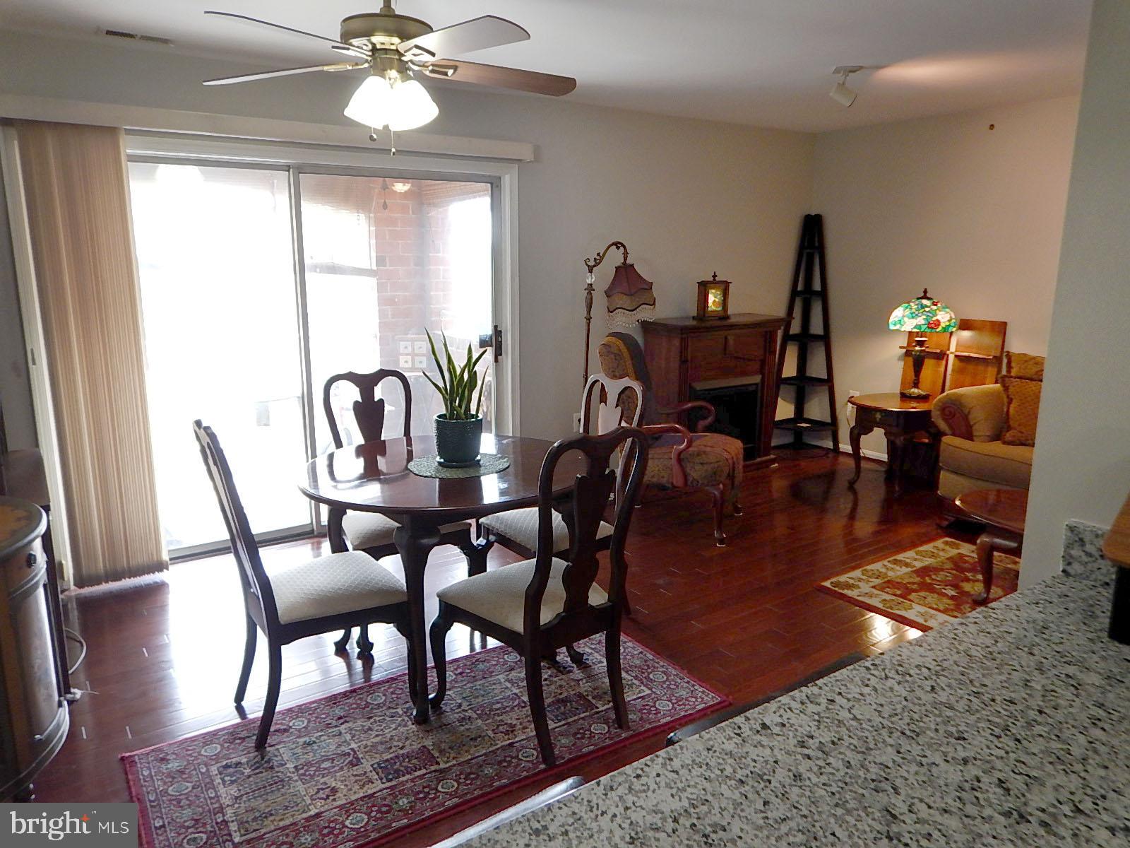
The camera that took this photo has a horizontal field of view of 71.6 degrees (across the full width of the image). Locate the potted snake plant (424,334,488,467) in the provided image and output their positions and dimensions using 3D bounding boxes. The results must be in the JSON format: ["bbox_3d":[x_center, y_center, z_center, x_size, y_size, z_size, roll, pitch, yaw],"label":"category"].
[{"bbox_3d":[-0.396,-0.096,2.905,0.235,0.505,0.210,-8,14,-33],"label":"potted snake plant"}]

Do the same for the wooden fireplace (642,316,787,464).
[{"bbox_3d":[1.108,-0.182,5.588,1.160,1.105,0.410,-8,14,-33],"label":"wooden fireplace"}]

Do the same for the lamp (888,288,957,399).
[{"bbox_3d":[2.425,-0.547,5.375,0.460,0.745,0.460,-8,14,-33],"label":"lamp"}]

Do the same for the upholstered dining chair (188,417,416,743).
[{"bbox_3d":[-0.862,0.465,2.633,0.585,1.035,0.510,-8,14,-33],"label":"upholstered dining chair"}]

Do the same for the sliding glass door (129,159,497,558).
[{"bbox_3d":[-1.377,-0.349,4.200,2.280,1.985,0.100,-8,14,-33],"label":"sliding glass door"}]

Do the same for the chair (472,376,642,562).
[{"bbox_3d":[-0.010,0.328,3.305,0.585,1.035,0.510,-9,15,-38],"label":"chair"}]

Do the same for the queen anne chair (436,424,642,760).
[{"bbox_3d":[-0.075,0.482,2.567,0.510,1.035,0.585,-9,15,-37],"label":"queen anne chair"}]

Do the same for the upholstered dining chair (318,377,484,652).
[{"bbox_3d":[-0.727,0.317,3.344,0.510,1.035,0.585,-7,14,-32],"label":"upholstered dining chair"}]

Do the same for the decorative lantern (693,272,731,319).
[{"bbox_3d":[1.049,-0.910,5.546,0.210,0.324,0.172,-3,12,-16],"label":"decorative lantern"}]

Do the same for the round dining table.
[{"bbox_3d":[-0.435,0.528,3.012,1.070,0.760,1.070,0,12,0],"label":"round dining table"}]

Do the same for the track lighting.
[{"bbox_3d":[1.442,-1.721,4.032,0.155,0.185,0.120,-8,14,-33],"label":"track lighting"}]

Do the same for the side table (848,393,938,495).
[{"bbox_3d":[2.289,0.132,5.372,0.740,0.585,0.600,-8,14,-33],"label":"side table"}]

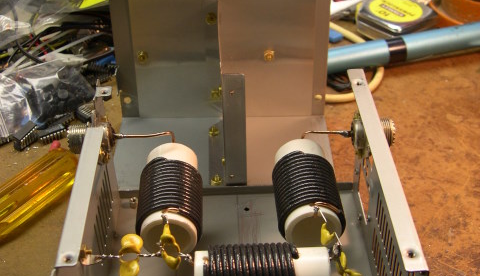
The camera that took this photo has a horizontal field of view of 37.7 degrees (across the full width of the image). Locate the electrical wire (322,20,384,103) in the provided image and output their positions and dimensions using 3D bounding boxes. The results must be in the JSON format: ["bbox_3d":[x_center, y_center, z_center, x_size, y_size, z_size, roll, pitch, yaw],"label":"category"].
[{"bbox_3d":[0.085,-0.064,0.564,0.061,0.008,0.126,-2,37,0],"label":"electrical wire"}]

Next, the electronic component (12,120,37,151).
[{"bbox_3d":[-0.149,-0.002,0.492,0.008,0.008,0.019,12,39,18],"label":"electronic component"}]

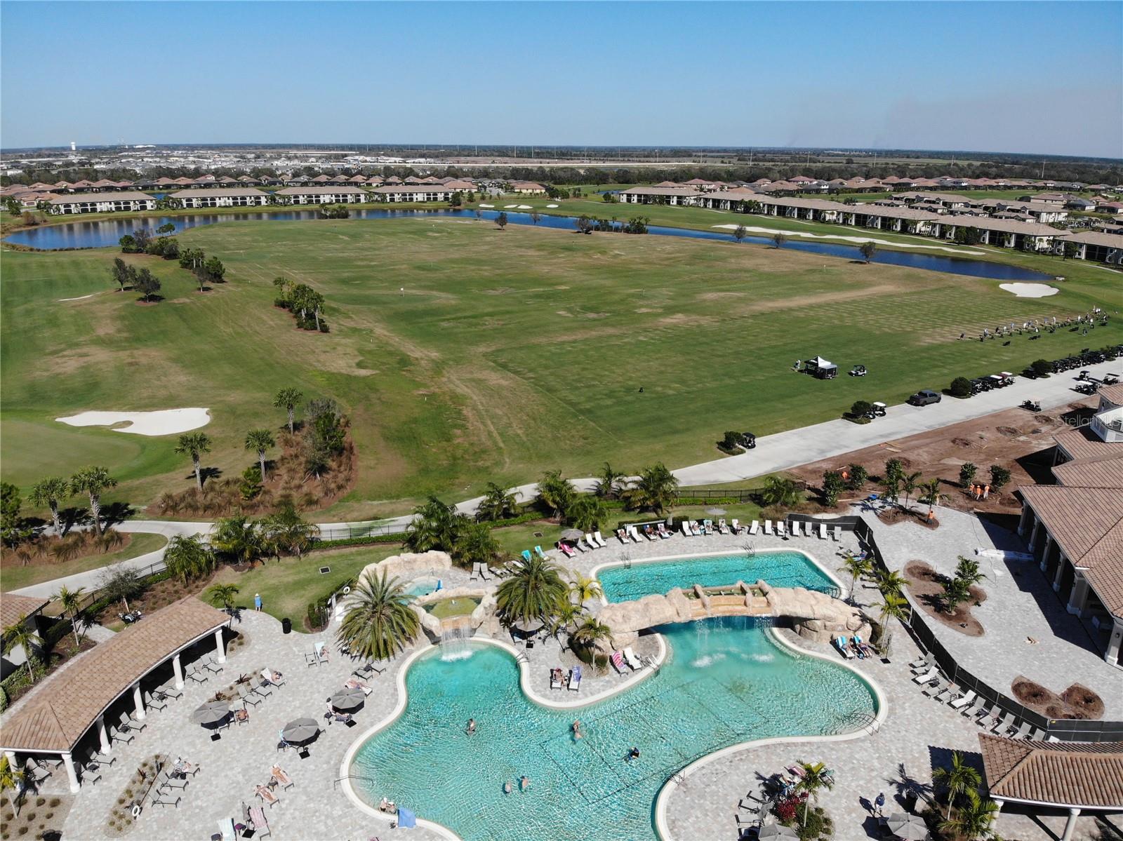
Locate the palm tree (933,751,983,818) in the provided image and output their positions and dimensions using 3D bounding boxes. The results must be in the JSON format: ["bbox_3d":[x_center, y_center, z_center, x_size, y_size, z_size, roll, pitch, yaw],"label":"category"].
[{"bbox_3d":[23.420,21.876,46.378,2.950,5.100,2.950,13,23,31],"label":"palm tree"}]

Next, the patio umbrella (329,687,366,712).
[{"bbox_3d":[-14.742,20.185,54.297,2.300,2.480,2.300,-6,20,-17],"label":"patio umbrella"}]

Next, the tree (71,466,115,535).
[{"bbox_3d":[-51.920,9.138,86.373,4.900,8.100,4.900,1,19,0],"label":"tree"}]

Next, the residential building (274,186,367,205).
[{"bbox_3d":[-163.594,-153.824,531.392,58.000,9.800,19.000,-8,21,-23],"label":"residential building"}]

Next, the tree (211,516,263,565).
[{"bbox_3d":[-33.947,12.620,81.118,5.200,5.400,5.200,1,19,0],"label":"tree"}]

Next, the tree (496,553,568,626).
[{"bbox_3d":[-2.686,15.620,70.872,6.500,7.200,6.500,1,19,0],"label":"tree"}]

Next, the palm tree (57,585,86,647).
[{"bbox_3d":[-42.487,17.073,67.536,2.700,5.900,2.700,1,19,0],"label":"palm tree"}]

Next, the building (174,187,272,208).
[{"bbox_3d":[-219.485,-143.340,500.668,58.000,9.800,19.000,-11,22,-28],"label":"building"}]

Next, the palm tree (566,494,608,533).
[{"bbox_3d":[2.795,9.510,80.133,4.100,4.000,4.100,1,20,2],"label":"palm tree"}]

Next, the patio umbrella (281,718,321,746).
[{"bbox_3d":[-18.716,23.093,56.180,2.700,2.600,2.700,1,19,0],"label":"patio umbrella"}]

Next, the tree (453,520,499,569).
[{"bbox_3d":[-8.174,11.603,72.967,4.400,4.700,4.400,-2,20,-7],"label":"tree"}]

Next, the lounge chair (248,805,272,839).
[{"bbox_3d":[-19.386,26.034,50.294,0.700,0.970,1.925,-13,23,-33],"label":"lounge chair"}]

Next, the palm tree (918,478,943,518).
[{"bbox_3d":[43.935,9.599,91.960,3.000,5.400,3.000,1,19,0],"label":"palm tree"}]

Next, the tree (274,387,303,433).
[{"bbox_3d":[-37.451,-1.112,107.321,4.000,6.900,4.000,-7,21,-19],"label":"tree"}]

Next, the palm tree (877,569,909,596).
[{"bbox_3d":[31.411,16.324,73.790,3.100,4.600,3.100,1,19,0],"label":"palm tree"}]

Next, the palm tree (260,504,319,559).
[{"bbox_3d":[-25.828,10.551,74.374,5.300,5.400,5.300,-7,21,-20],"label":"palm tree"}]

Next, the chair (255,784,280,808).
[{"bbox_3d":[-19.790,25.363,52.552,1.727,0.720,0.680,15,24,36],"label":"chair"}]

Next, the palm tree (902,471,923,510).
[{"bbox_3d":[38.925,7.834,87.070,2.600,4.600,2.600,10,22,25],"label":"palm tree"}]

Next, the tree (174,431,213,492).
[{"bbox_3d":[-42.016,4.955,89.657,4.250,7.200,4.250,-9,22,-25],"label":"tree"}]

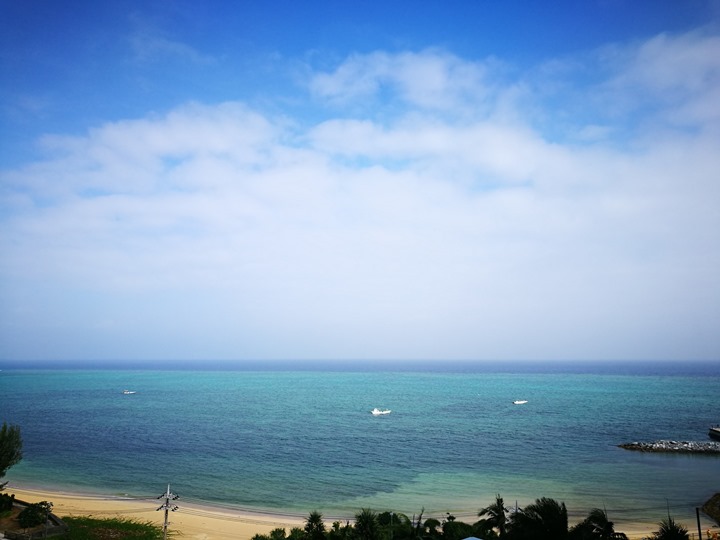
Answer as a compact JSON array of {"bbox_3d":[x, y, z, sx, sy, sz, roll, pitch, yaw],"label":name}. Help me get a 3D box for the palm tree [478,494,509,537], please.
[{"bbox_3d":[11.970,22.250,49.650,2.900,4.400,2.900,0,-9,0],"label":"palm tree"}]

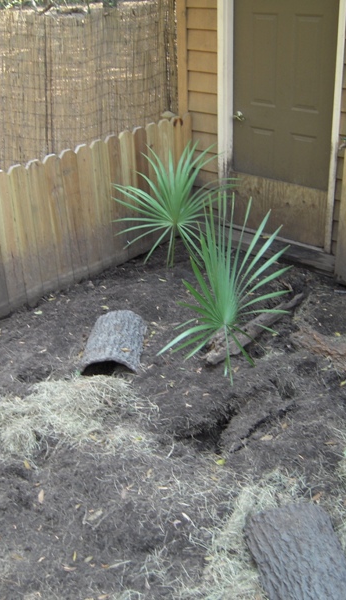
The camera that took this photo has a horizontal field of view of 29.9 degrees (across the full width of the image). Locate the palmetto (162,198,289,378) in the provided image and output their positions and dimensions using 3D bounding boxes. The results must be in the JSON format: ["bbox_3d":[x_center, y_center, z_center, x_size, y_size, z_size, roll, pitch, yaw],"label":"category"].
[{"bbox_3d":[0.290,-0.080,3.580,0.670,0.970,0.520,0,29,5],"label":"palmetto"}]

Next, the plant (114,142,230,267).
[{"bbox_3d":[-0.011,-0.713,4.780,0.830,0.900,0.500,-3,29,0],"label":"plant"}]

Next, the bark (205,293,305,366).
[{"bbox_3d":[0.557,0.153,4.089,0.170,0.130,0.879,23,38,39],"label":"bark"}]

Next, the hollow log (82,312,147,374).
[{"bbox_3d":[-0.338,0.256,3.967,0.330,0.130,0.495,1,29,6],"label":"hollow log"}]

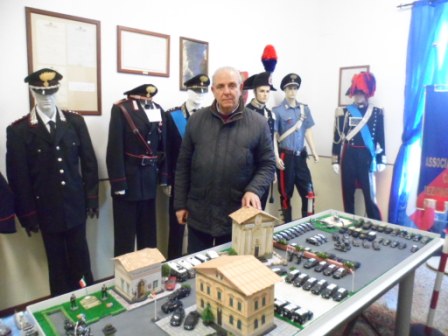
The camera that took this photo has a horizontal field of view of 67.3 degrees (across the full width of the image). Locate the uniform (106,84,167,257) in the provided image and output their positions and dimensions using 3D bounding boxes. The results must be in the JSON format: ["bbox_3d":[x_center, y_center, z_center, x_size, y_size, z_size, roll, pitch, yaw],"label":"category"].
[{"bbox_3d":[-0.671,0.201,2.613,0.490,1.626,0.320,-6,11,-34],"label":"uniform"}]

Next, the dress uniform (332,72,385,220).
[{"bbox_3d":[1.472,-0.065,3.706,0.560,1.913,0.360,5,10,25],"label":"dress uniform"}]

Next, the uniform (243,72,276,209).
[{"bbox_3d":[0.364,-0.016,3.414,0.500,1.886,0.350,-5,10,-30],"label":"uniform"}]

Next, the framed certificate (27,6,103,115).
[{"bbox_3d":[-1.150,-0.752,2.468,0.495,0.707,0.030,-7,11,-39],"label":"framed certificate"}]

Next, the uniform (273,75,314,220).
[{"bbox_3d":[0.757,-0.058,3.661,0.480,1.901,0.360,-1,9,-8],"label":"uniform"}]

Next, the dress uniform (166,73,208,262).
[{"bbox_3d":[-0.265,0.103,2.941,0.540,1.786,0.350,-6,11,-34],"label":"dress uniform"}]

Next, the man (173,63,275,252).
[{"bbox_3d":[0.006,0.251,2.156,0.620,1.741,0.440,1,9,4],"label":"man"}]

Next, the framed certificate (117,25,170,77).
[{"bbox_3d":[-0.665,-0.967,2.844,0.477,0.359,0.030,-7,11,-39],"label":"framed certificate"}]

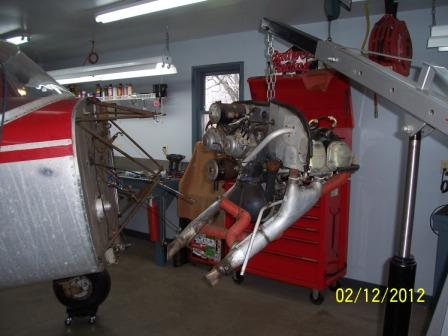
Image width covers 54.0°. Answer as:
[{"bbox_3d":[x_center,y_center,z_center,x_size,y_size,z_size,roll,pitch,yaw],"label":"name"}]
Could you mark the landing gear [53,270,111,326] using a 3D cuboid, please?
[{"bbox_3d":[-1.091,0.920,3.380,0.430,0.500,0.190,0,6,-2],"label":"landing gear"}]

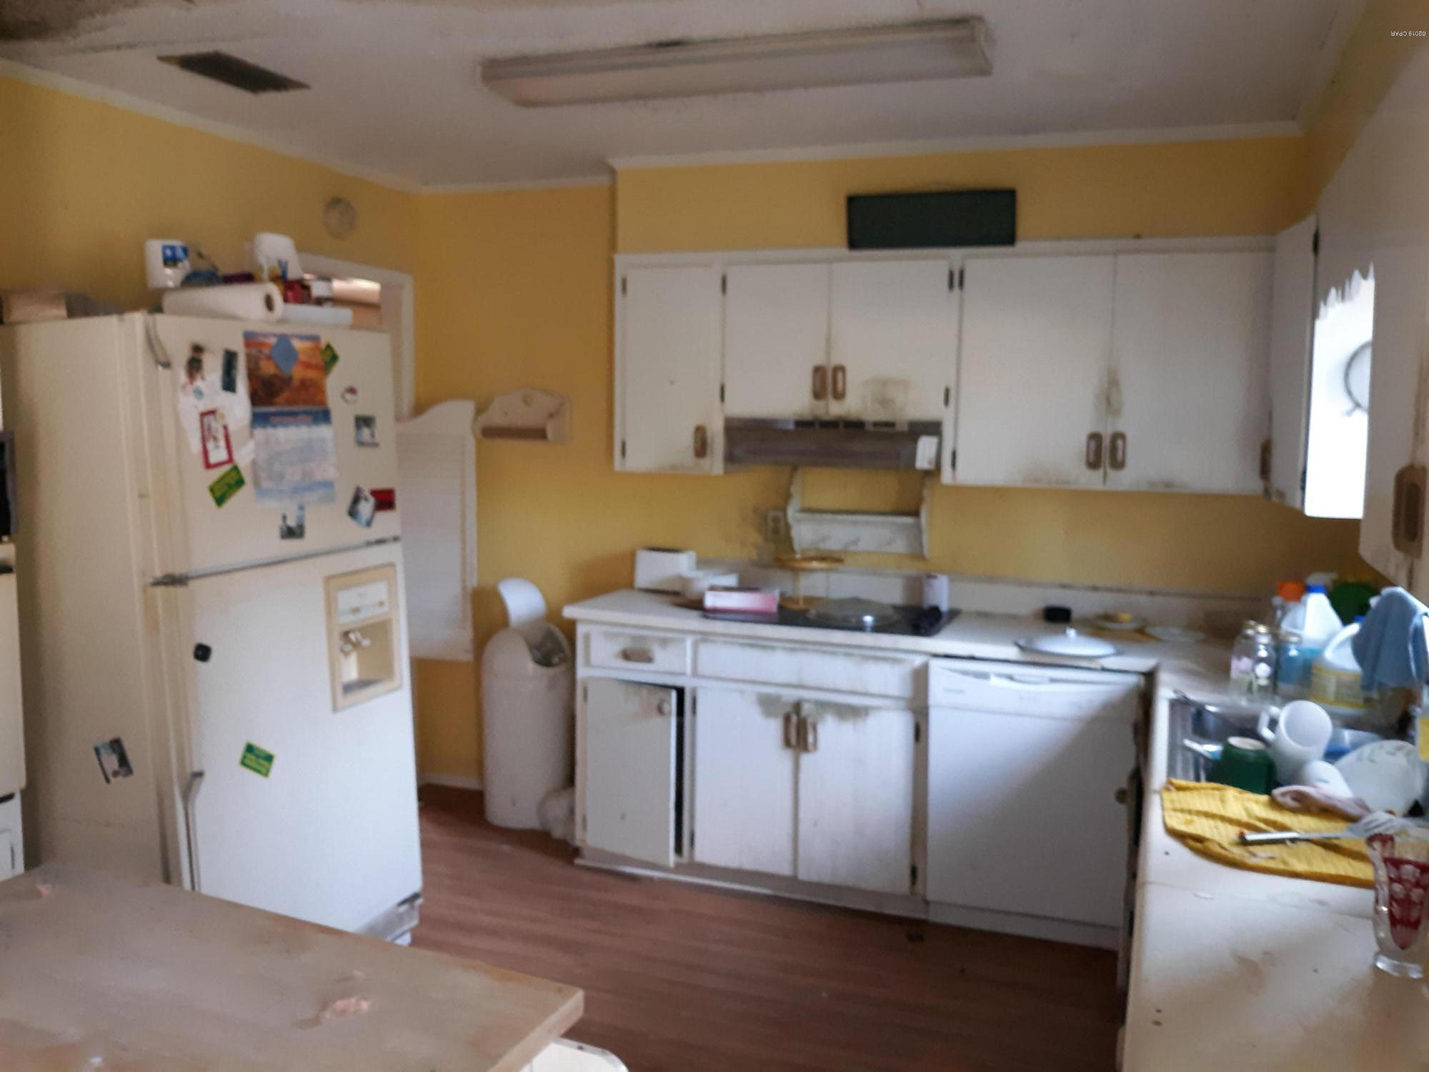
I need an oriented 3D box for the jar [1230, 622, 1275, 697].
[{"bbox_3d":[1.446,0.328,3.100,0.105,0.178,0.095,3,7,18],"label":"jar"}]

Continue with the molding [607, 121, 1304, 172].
[{"bbox_3d":[0.671,-1.248,3.723,2.200,0.040,0.030,3,7,18],"label":"molding"}]

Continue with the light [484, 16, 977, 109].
[{"bbox_3d":[0.043,-1.136,2.812,1.225,0.064,0.262,3,7,18],"label":"light"}]

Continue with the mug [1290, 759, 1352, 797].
[{"bbox_3d":[1.235,0.501,2.340,0.112,0.092,0.092,3,7,18],"label":"mug"}]

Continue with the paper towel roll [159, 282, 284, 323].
[{"bbox_3d":[-1.254,-0.586,2.950,0.285,0.102,0.102,3,7,18],"label":"paper towel roll"}]

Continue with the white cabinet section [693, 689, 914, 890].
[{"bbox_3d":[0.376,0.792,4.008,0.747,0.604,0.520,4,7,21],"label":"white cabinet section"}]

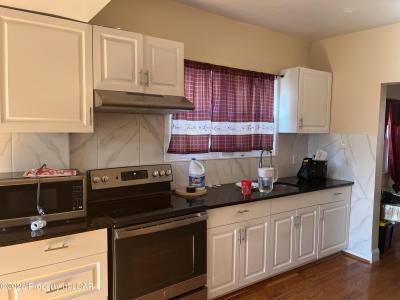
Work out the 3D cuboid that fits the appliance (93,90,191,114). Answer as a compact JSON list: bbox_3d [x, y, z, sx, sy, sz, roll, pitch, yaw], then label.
[{"bbox_3d":[-0.488,-0.381,2.445,0.762,0.141,0.490,-2,4,-33],"label":"appliance"}]

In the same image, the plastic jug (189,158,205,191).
[{"bbox_3d":[-0.038,0.241,2.938,0.158,0.300,0.120,0,4,-1],"label":"plastic jug"}]

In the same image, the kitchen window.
[{"bbox_3d":[0.305,-0.398,3.235,1.517,0.960,0.085,-2,4,-33],"label":"kitchen window"}]

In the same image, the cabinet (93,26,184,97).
[{"bbox_3d":[-0.533,-0.682,2.496,0.760,0.451,0.320,-2,4,-33],"label":"cabinet"}]

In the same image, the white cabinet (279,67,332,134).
[{"bbox_3d":[1.305,-0.582,3.714,0.598,0.754,0.303,-2,4,-33],"label":"white cabinet"}]

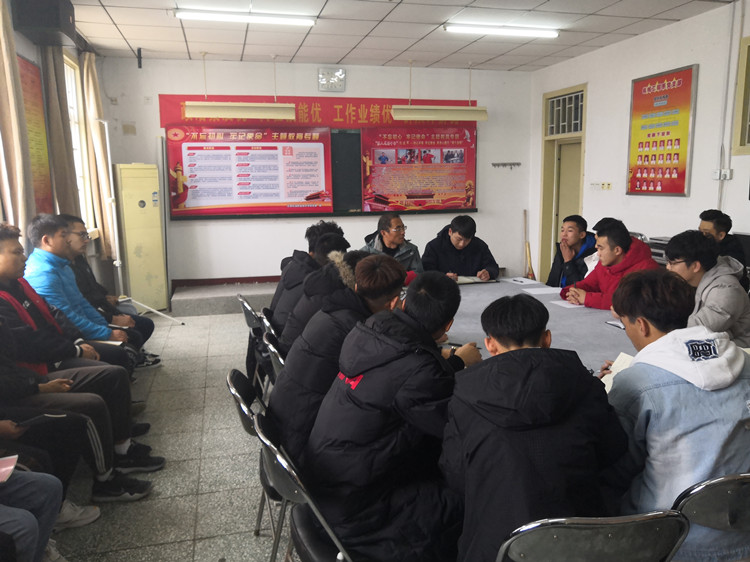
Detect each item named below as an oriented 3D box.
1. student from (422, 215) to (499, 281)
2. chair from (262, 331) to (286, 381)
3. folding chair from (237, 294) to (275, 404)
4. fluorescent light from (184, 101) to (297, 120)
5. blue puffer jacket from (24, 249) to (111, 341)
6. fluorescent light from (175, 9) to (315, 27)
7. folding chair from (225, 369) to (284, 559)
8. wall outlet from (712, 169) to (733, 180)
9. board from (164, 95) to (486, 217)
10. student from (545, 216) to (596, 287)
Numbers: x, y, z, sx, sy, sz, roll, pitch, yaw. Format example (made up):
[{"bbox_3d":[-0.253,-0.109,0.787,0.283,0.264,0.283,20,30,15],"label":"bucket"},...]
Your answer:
[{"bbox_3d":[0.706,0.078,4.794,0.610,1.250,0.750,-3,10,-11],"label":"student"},{"bbox_3d":[-0.276,0.671,2.855,0.490,0.790,0.460,-4,11,-20],"label":"chair"},{"bbox_3d":[-0.598,0.507,3.800,0.490,0.790,0.460,-5,11,-24],"label":"folding chair"},{"bbox_3d":[-1.565,-1.998,6.867,1.260,0.180,0.180,-3,10,-14],"label":"fluorescent light"},{"bbox_3d":[-1.992,0.122,3.810,0.530,0.670,0.500,-3,10,-12],"label":"blue puffer jacket"},{"bbox_3d":[-1.120,-2.315,5.159,1.210,0.078,0.055,-3,10,-14],"label":"fluorescent light"},{"bbox_3d":[-0.294,0.763,2.361,0.480,0.790,0.450,-5,11,-22],"label":"folding chair"},{"bbox_3d":[3.078,-0.939,5.168,0.040,0.092,0.200,-3,10,-14],"label":"wall outlet"},{"bbox_3d":[-0.568,-1.614,7.635,4.130,1.500,0.070,-3,10,-14],"label":"board"},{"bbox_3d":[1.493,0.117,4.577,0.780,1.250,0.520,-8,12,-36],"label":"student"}]

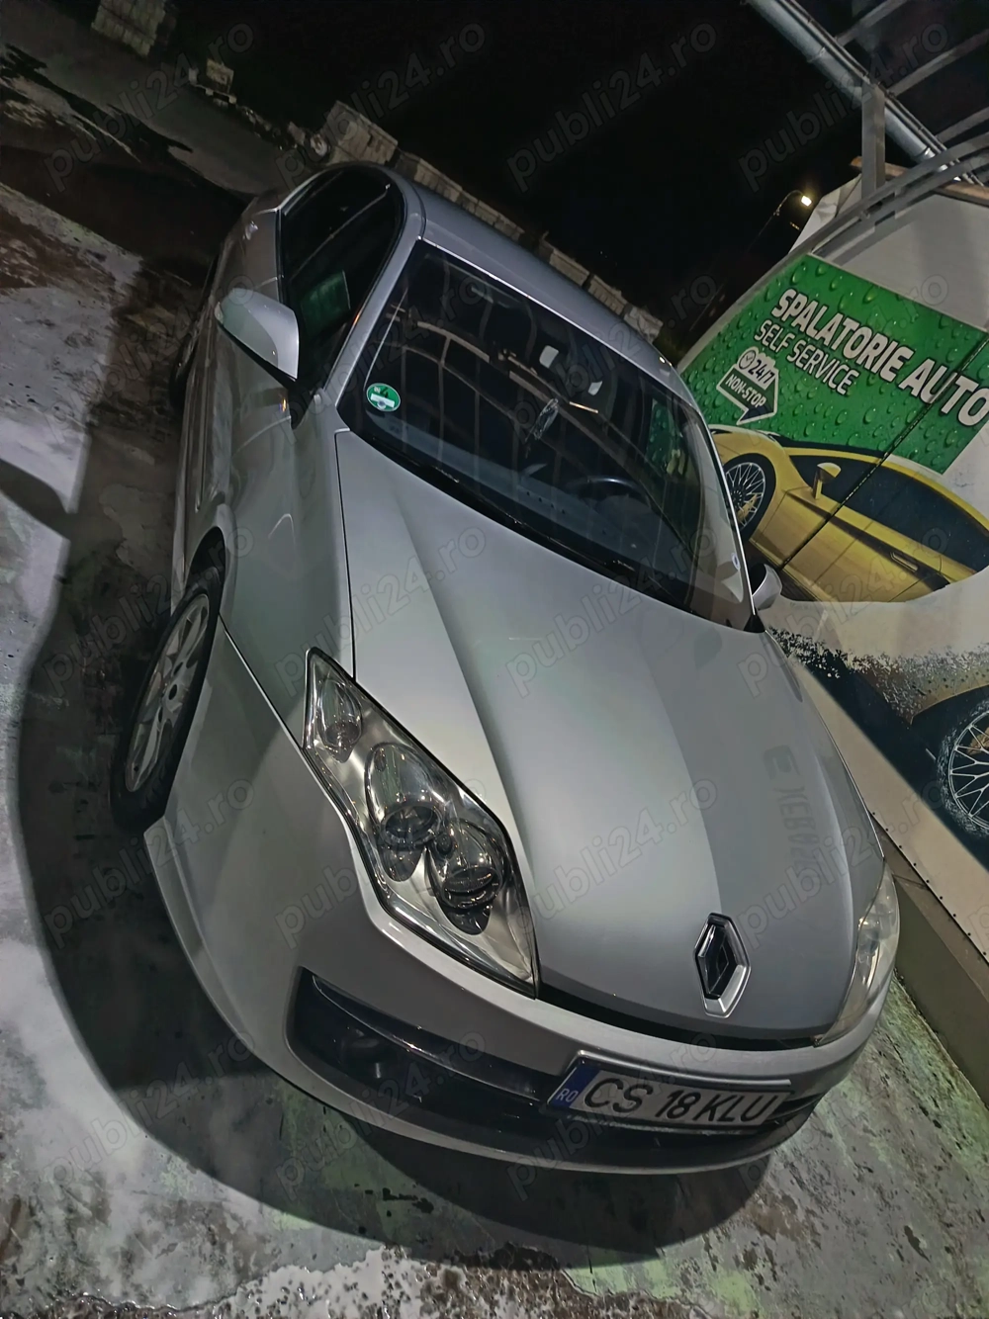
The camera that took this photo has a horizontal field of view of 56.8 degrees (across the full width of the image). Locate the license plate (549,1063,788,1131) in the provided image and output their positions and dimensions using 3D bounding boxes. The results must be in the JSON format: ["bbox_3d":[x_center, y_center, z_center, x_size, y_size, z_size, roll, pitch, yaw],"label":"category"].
[{"bbox_3d":[0.321,0.767,1.609,0.520,0.112,0.025,21,23,-29],"label":"license plate"}]

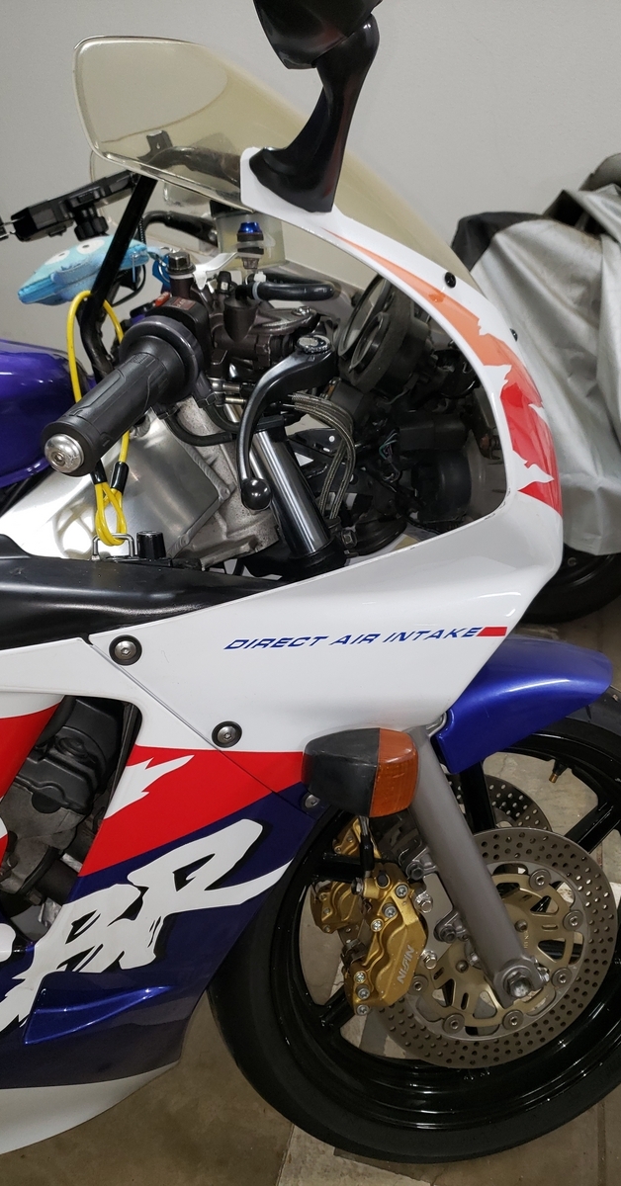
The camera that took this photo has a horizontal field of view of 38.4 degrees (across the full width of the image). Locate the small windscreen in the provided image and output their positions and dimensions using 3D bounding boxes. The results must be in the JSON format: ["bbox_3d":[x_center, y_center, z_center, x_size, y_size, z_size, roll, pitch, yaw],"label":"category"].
[{"bbox_3d":[-0.022,-0.358,0.752,0.345,0.190,0.300,-2,15,-9],"label":"small windscreen"}]

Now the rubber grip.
[{"bbox_3d":[-0.123,-0.120,0.564,0.048,0.048,0.123,2,38,19],"label":"rubber grip"}]

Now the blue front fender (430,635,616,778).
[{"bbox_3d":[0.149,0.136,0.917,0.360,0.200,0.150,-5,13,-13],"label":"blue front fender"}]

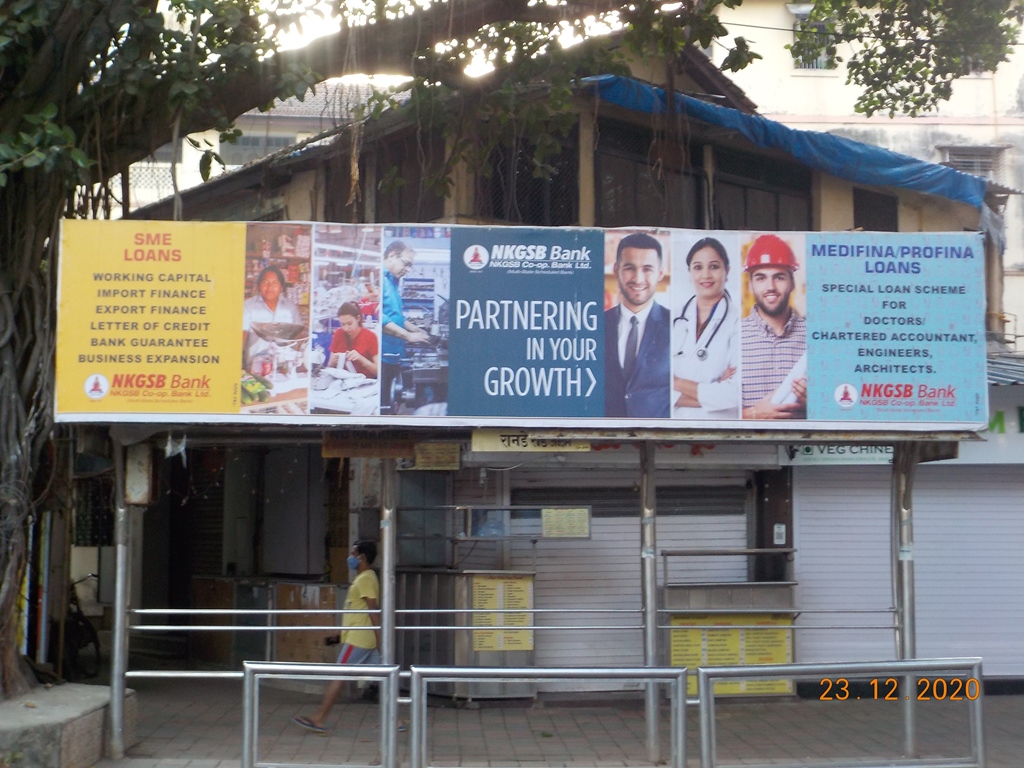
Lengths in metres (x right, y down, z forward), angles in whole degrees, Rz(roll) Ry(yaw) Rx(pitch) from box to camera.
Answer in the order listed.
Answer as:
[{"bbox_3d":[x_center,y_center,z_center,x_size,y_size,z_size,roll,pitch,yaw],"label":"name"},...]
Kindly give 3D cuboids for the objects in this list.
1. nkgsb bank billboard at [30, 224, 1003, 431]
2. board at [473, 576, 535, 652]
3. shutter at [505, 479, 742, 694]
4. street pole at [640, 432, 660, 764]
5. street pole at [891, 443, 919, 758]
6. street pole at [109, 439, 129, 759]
[{"bbox_3d":[0.121,-0.390,9.425,6.270,1.355,0.150,0,-4,-3],"label":"nkgsb bank billboard"},{"bbox_3d":[-0.075,2.042,12.377,0.545,0.678,0.025,0,-4,-2],"label":"board"},{"bbox_3d":[1.066,1.817,12.642,2.211,1.903,0.080,1,-4,-7],"label":"shutter"},{"bbox_3d":[1.009,1.557,10.110,0.100,2.335,0.100,0,-4,-3],"label":"street pole"},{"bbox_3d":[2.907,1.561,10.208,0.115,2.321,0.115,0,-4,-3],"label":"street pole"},{"bbox_3d":[-2.799,1.512,9.915,0.100,2.276,0.100,0,-4,-3],"label":"street pole"}]

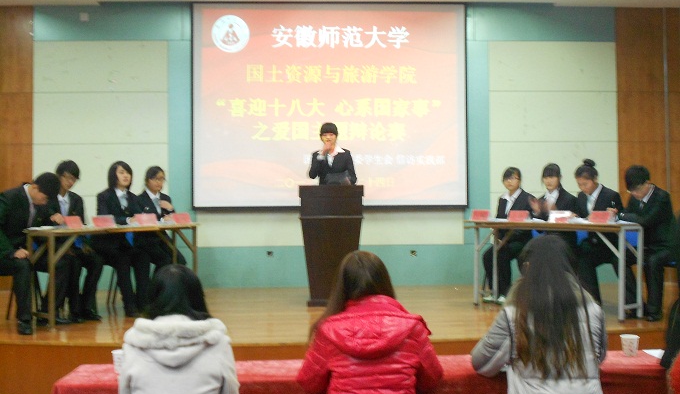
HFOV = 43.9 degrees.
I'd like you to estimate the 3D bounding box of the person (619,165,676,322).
[{"bbox_3d":[2.568,0.353,7.030,0.700,1.230,0.480,-1,0,-38],"label":"person"}]

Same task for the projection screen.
[{"bbox_3d":[-0.109,-1.005,9.250,3.000,2.250,0.050,-1,0,-2],"label":"projection screen"}]

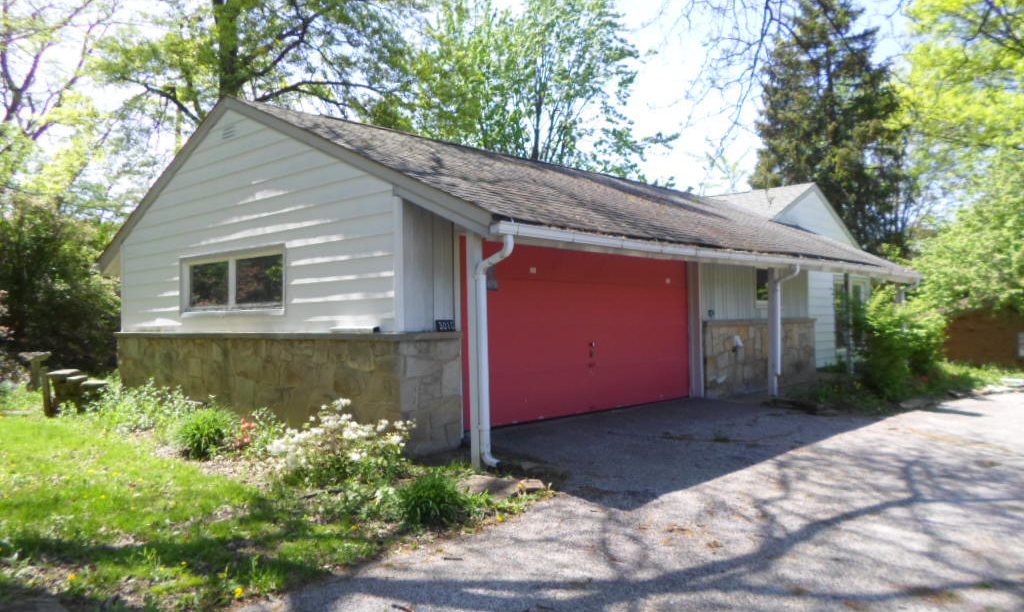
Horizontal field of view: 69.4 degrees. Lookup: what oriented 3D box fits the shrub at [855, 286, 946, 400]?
[{"bbox_3d":[6.160,0.508,11.682,1.450,1.630,1.350,-2,-1,28],"label":"shrub"}]

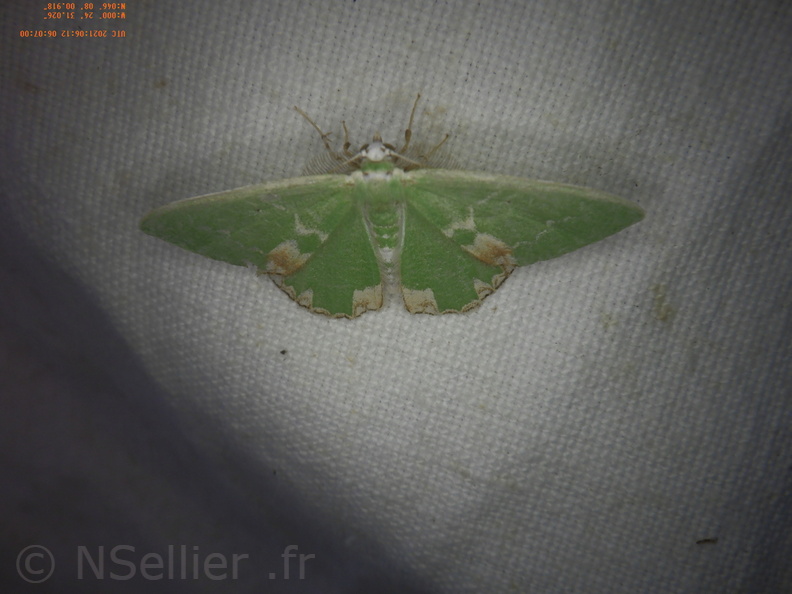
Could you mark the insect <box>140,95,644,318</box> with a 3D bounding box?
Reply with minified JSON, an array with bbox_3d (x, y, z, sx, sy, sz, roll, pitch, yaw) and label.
[{"bbox_3d":[0.000,-0.005,0.046,0.030,0.004,0.013,-2,98,5],"label":"insect"}]

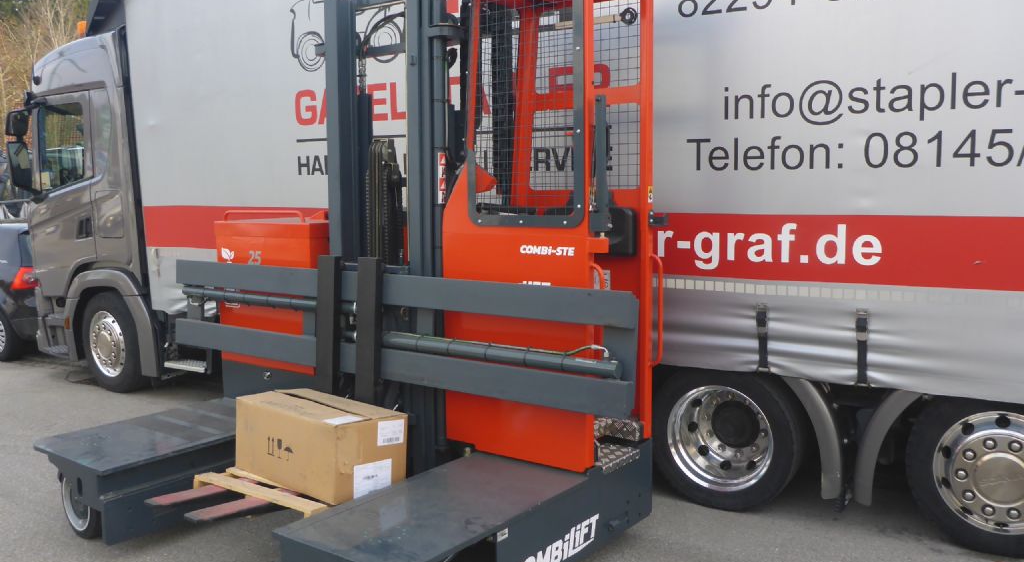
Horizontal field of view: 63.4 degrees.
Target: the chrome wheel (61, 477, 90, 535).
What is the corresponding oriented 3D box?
[{"bbox_3d":[-2.091,1.076,4.081,0.295,0.295,0.120,4,8,35],"label":"chrome wheel"}]

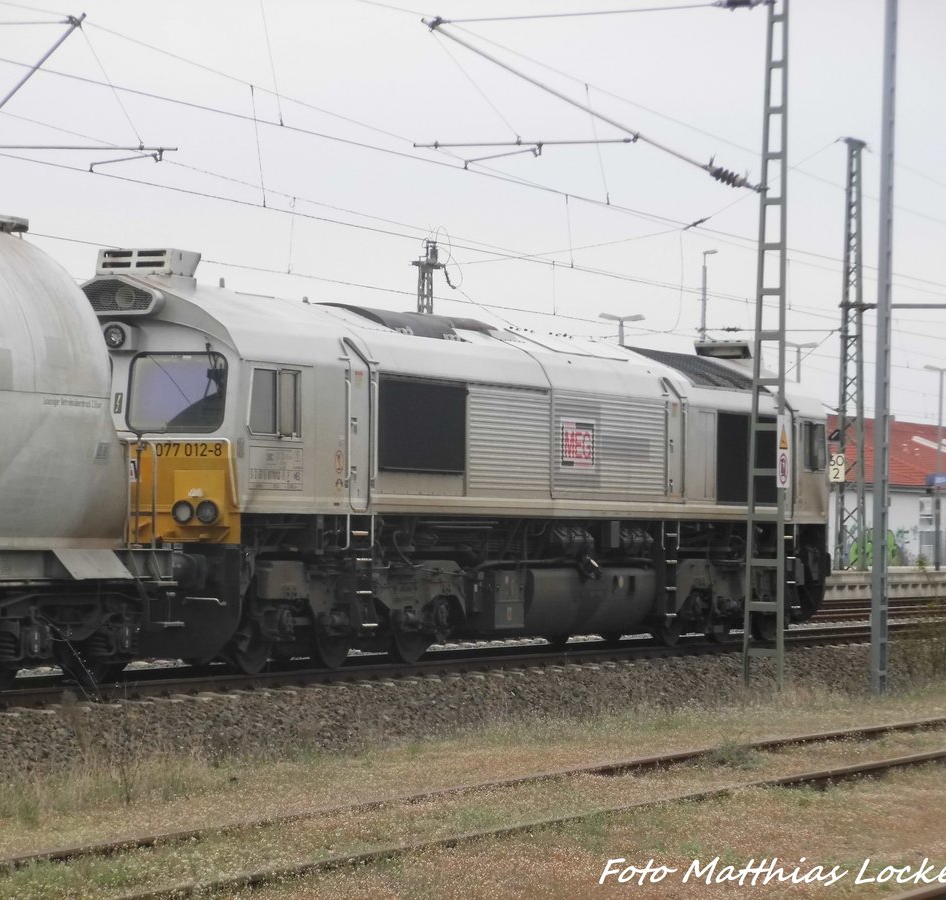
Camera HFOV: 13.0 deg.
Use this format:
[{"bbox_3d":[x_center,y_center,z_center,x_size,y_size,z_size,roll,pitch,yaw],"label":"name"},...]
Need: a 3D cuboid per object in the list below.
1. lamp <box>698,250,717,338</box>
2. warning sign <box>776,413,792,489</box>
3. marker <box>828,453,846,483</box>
[{"bbox_3d":[7.529,-1.292,134.912,0.620,10.400,0.300,1,-1,23],"label":"lamp"},{"bbox_3d":[3.500,0.020,46.800,0.030,0.820,0.480,1,-1,21],"label":"warning sign"},{"bbox_3d":[9.071,0.458,103.500,0.400,0.700,0.030,1,-1,23],"label":"marker"}]

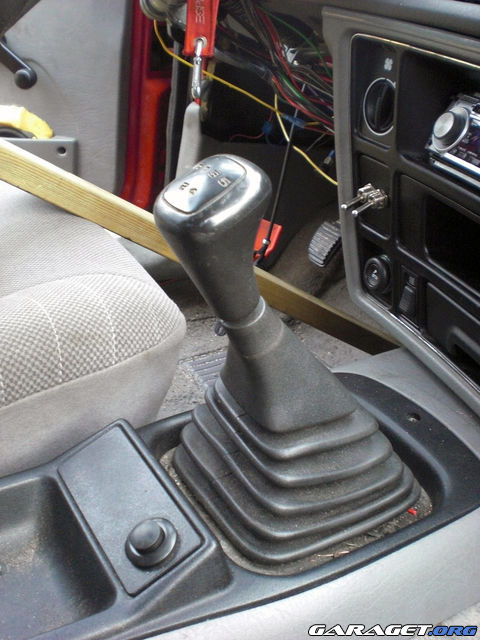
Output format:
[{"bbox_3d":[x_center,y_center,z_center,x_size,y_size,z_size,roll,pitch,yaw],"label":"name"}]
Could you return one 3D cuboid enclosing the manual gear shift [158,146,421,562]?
[{"bbox_3d":[0.038,0.015,0.459,0.211,0.244,0.115,-10,32,-29],"label":"manual gear shift"}]

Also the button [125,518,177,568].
[{"bbox_3d":[-0.054,0.130,0.420,0.032,0.013,0.032,-12,40,10],"label":"button"}]

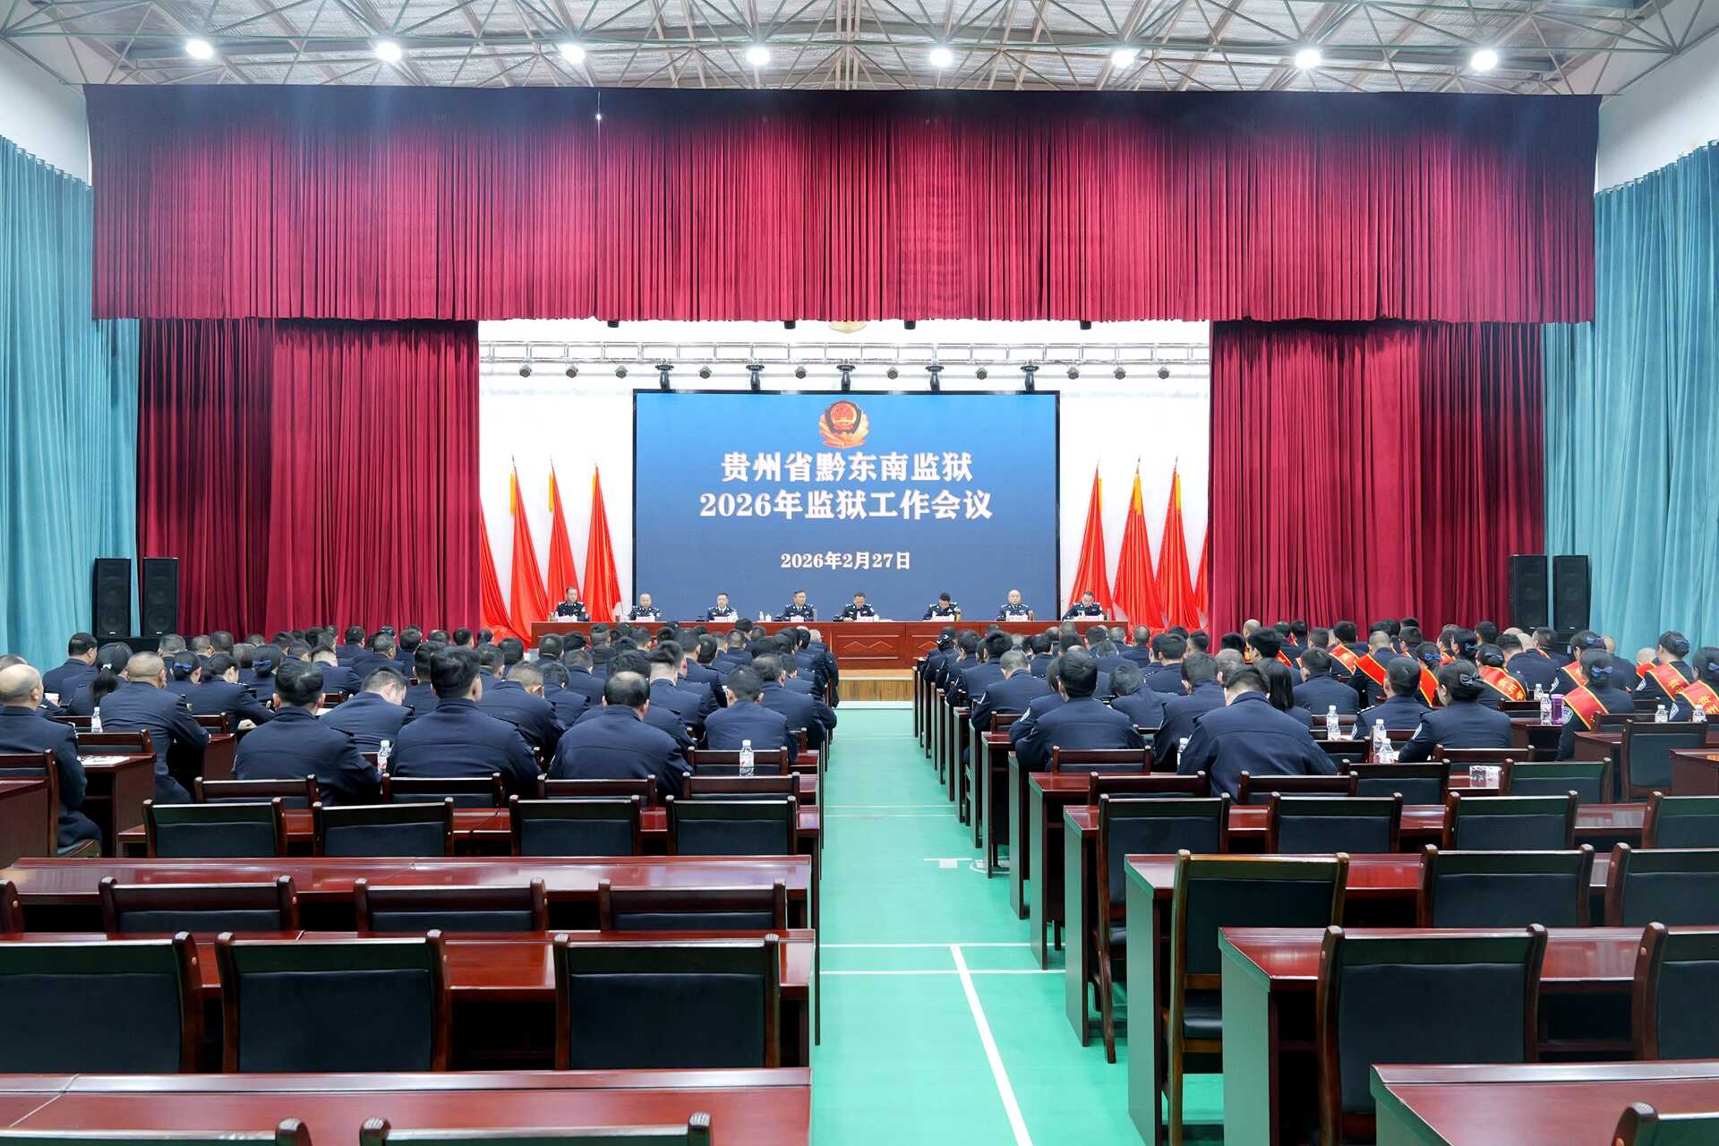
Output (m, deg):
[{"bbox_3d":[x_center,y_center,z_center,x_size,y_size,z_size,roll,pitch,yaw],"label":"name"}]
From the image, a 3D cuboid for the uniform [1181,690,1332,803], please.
[{"bbox_3d":[1.651,0.867,5.616,0.640,0.750,0.520,0,-1,-1],"label":"uniform"}]

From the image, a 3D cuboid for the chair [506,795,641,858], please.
[{"bbox_3d":[-0.961,1.210,4.737,0.445,0.910,0.530,0,-1,-1],"label":"chair"}]

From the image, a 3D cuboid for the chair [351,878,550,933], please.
[{"bbox_3d":[-0.962,1.158,3.385,0.445,0.900,0.570,0,-1,-1],"label":"chair"}]

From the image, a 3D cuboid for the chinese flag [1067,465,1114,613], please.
[{"bbox_3d":[4.124,-0.251,23.800,0.861,3.372,0.500,0,-1,-1],"label":"chinese flag"}]

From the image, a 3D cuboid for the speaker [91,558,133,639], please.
[{"bbox_3d":[-11.134,0.365,19.900,0.460,1.170,0.460,1,-1,-36],"label":"speaker"}]

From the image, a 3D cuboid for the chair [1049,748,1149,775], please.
[{"bbox_3d":[1.086,1.259,6.285,0.460,0.920,0.560,0,-1,-1],"label":"chair"}]

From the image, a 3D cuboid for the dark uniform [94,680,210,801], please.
[{"bbox_3d":[-3.755,0.921,7.100,0.570,0.710,0.520,0,-1,-1],"label":"dark uniform"}]

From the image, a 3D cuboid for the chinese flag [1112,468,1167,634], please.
[{"bbox_3d":[5.090,-0.391,24.300,0.980,3.170,0.500,0,-1,-1],"label":"chinese flag"}]

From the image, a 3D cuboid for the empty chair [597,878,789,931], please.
[{"bbox_3d":[-0.395,1.180,3.379,0.445,0.910,0.530,0,-1,-1],"label":"empty chair"}]

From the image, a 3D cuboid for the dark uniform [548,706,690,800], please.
[{"bbox_3d":[-0.930,0.829,5.200,0.550,0.620,0.480,0,-1,-1],"label":"dark uniform"}]

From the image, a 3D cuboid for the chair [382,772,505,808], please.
[{"bbox_3d":[-1.551,1.189,5.203,0.445,0.900,0.570,0,-1,-1],"label":"chair"}]

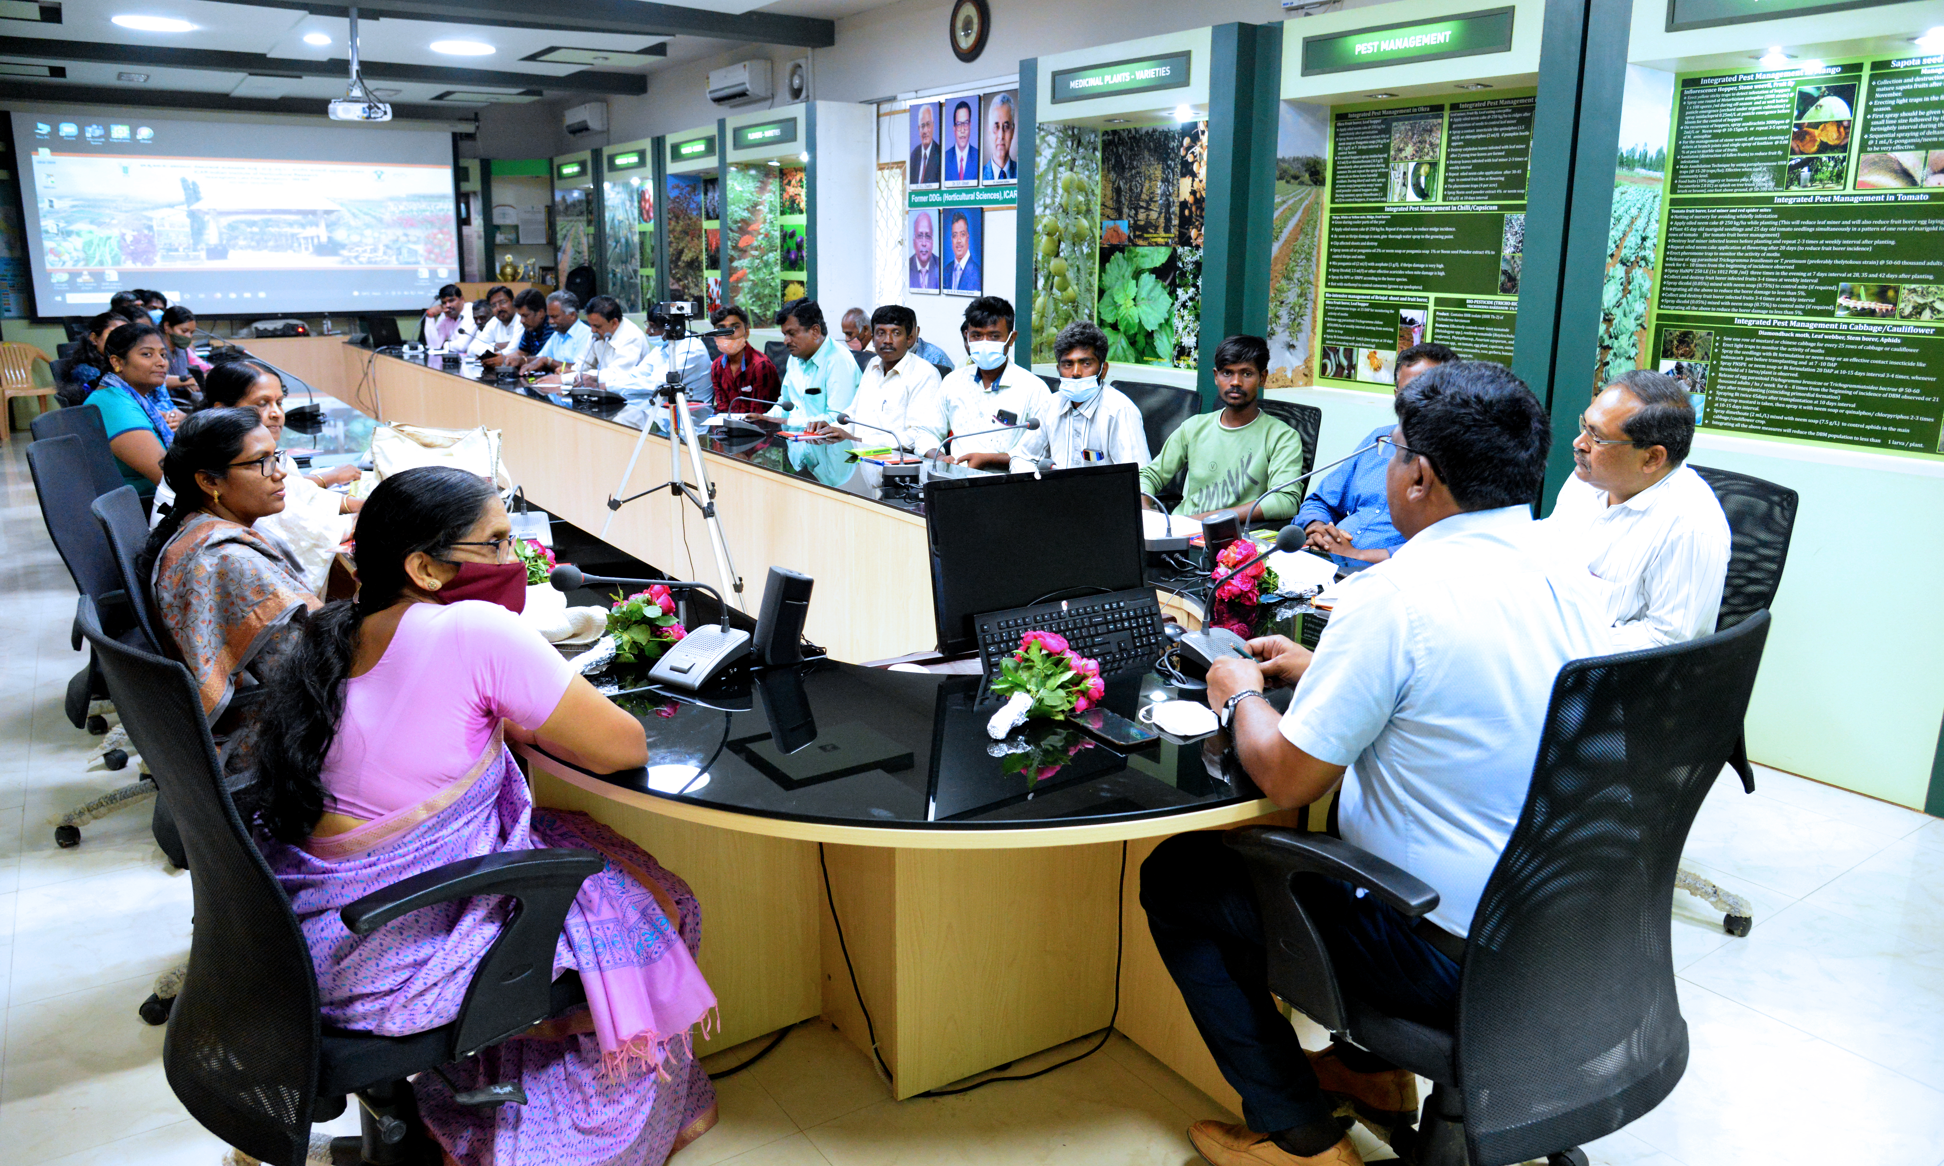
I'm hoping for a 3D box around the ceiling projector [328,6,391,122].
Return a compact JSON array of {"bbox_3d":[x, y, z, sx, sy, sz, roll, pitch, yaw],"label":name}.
[{"bbox_3d":[-3.486,-2.926,7.335,0.330,0.630,0.260,-10,18,-34],"label":"ceiling projector"}]

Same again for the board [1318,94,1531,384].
[{"bbox_3d":[1.797,-1.296,5.061,0.030,1.150,1.080,-10,18,-34],"label":"board"}]

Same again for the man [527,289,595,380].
[{"bbox_3d":[-2.913,-1.468,9.255,0.820,1.220,0.520,-10,18,-34],"label":"man"}]

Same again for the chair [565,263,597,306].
[{"bbox_3d":[-3.337,-1.843,10.631,0.620,1.300,0.600,-10,18,-34],"label":"chair"}]

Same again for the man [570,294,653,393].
[{"bbox_3d":[-2.062,-1.029,7.556,0.760,1.280,0.520,-10,18,-34],"label":"man"}]

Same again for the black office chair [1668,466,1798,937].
[{"bbox_3d":[1.543,0.255,3.099,0.600,1.060,0.600,-10,18,-34],"label":"black office chair"}]

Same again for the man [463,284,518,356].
[{"bbox_3d":[-3.546,-1.573,9.667,0.520,1.260,0.740,12,19,38],"label":"man"}]

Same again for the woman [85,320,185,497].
[{"bbox_3d":[-2.806,-0.321,4.832,0.750,1.270,0.460,-6,16,-22],"label":"woman"}]

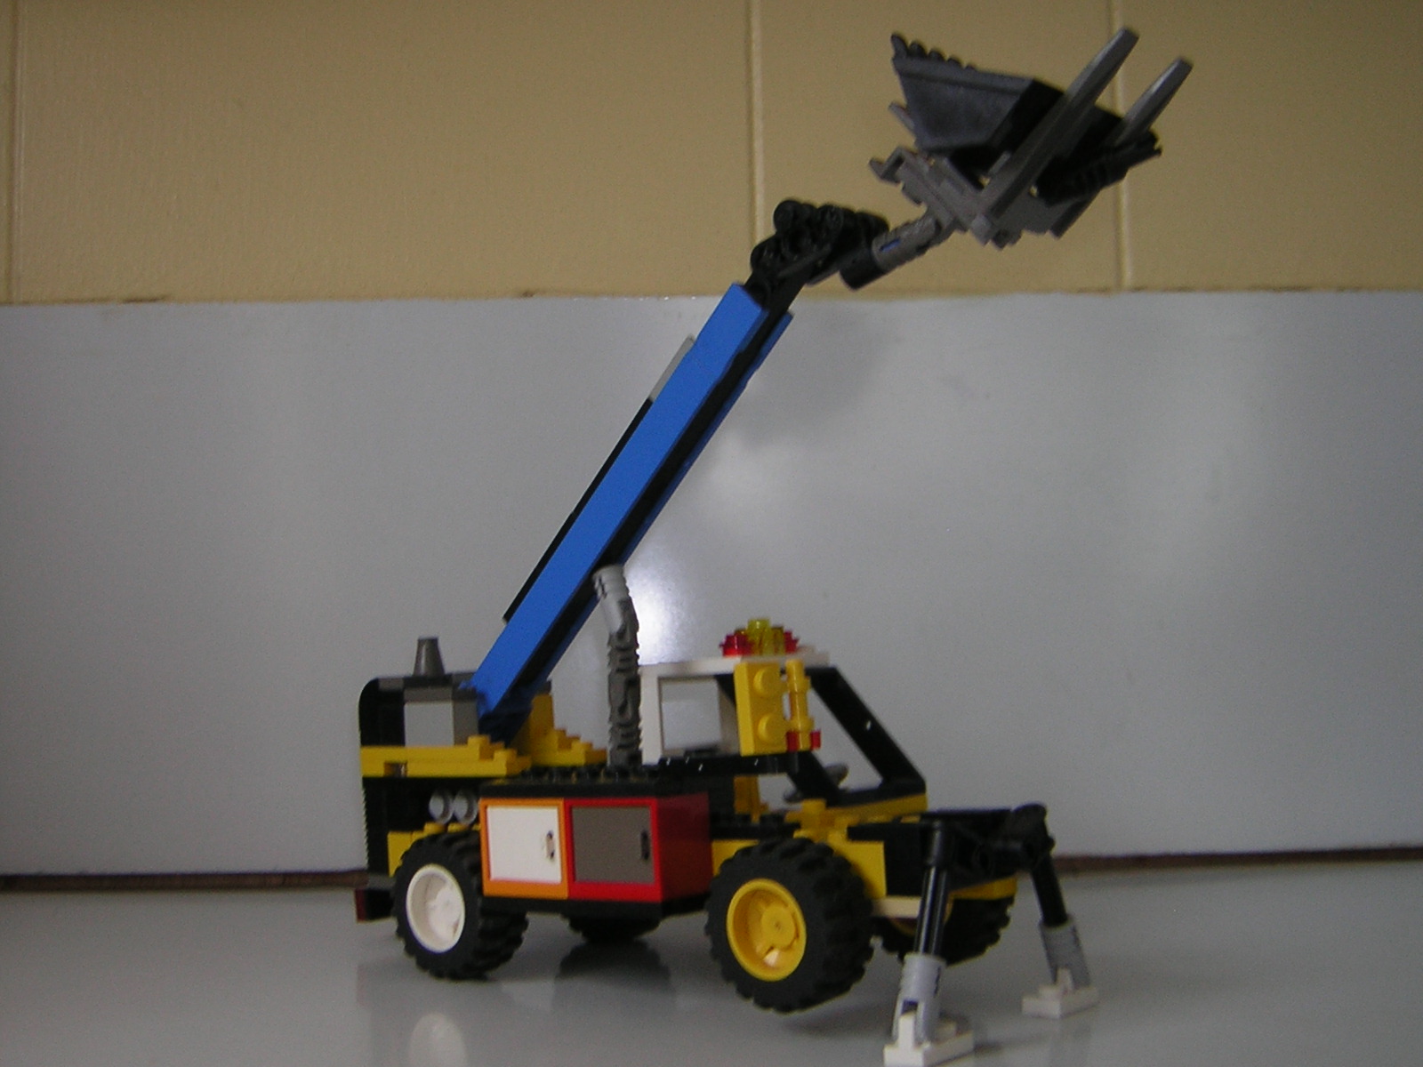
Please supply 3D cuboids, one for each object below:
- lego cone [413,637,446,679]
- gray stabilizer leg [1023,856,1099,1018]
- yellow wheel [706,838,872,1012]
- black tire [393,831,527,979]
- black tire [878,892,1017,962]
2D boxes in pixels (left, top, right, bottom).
[{"bbox_3d":[-0.065,0.028,0.405,0.008,0.010,0.008,-1,-3,0],"label":"lego cone"},{"bbox_3d":[0.067,0.076,0.338,0.008,0.029,0.017,-3,-3,39],"label":"gray stabilizer leg"},{"bbox_3d":[0.014,0.072,0.324,0.030,0.030,0.014,-3,-3,39],"label":"yellow wheel"},{"bbox_3d":[-0.054,0.080,0.379,0.030,0.030,0.014,-3,-3,39],"label":"black tire"},{"bbox_3d":[0.046,0.073,0.363,0.030,0.030,0.014,-3,-3,39],"label":"black tire"}]

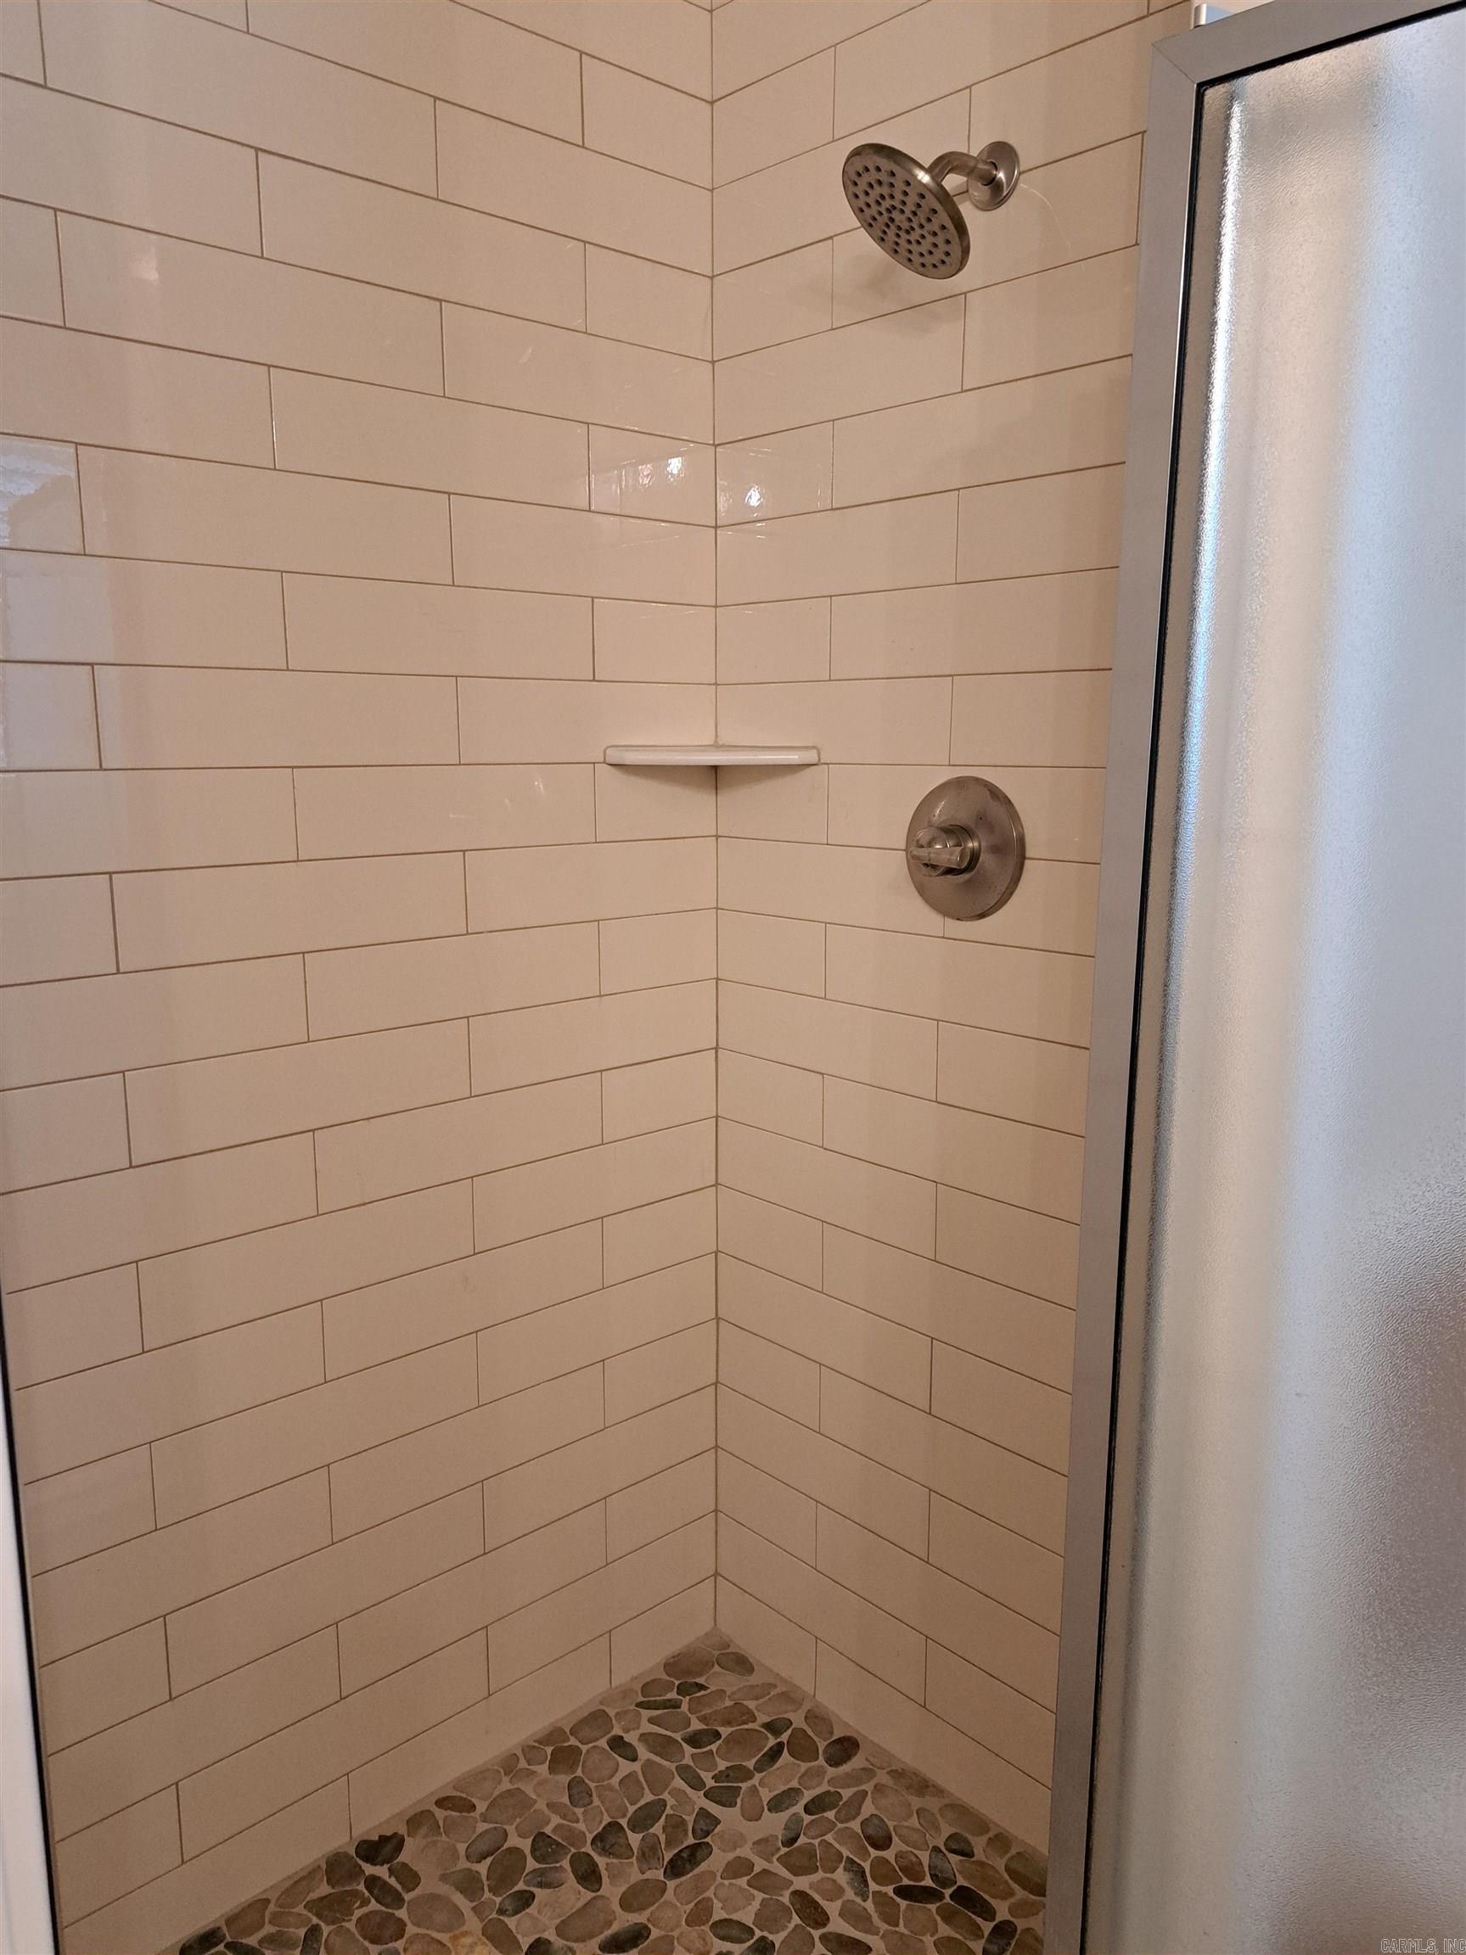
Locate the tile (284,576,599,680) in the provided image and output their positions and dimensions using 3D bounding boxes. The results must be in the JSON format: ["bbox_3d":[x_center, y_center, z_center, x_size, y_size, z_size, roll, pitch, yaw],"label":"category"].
[{"bbox_3d":[-0.329,-0.402,1.578,0.404,0.101,0.010,-9,13,-42],"label":"tile"}]

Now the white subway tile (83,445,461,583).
[{"bbox_3d":[-0.481,-0.485,1.445,0.404,0.102,0.010,-9,14,-41],"label":"white subway tile"}]

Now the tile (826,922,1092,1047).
[{"bbox_3d":[0.263,0.005,1.622,0.010,0.101,0.404,-9,13,-42],"label":"tile"}]

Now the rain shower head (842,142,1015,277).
[{"bbox_3d":[0.198,-0.800,1.390,0.207,0.157,0.145,-9,13,-42],"label":"rain shower head"}]

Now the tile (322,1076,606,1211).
[{"bbox_3d":[-0.333,0.203,1.704,0.406,0.102,0.010,-9,14,-41],"label":"tile"}]

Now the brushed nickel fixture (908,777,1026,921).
[{"bbox_3d":[0.246,-0.146,1.565,0.078,0.167,0.167,-9,14,-42],"label":"brushed nickel fixture"}]

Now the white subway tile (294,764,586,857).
[{"bbox_3d":[-0.333,-0.204,1.631,0.404,0.102,0.010,-9,14,-41],"label":"white subway tile"}]

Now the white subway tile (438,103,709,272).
[{"bbox_3d":[-0.177,-0.938,1.634,0.406,0.101,0.010,-9,14,-42],"label":"white subway tile"}]

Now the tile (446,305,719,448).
[{"bbox_3d":[-0.178,-0.738,1.674,0.407,0.102,0.010,-9,14,-41],"label":"tile"}]

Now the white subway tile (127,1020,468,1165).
[{"bbox_3d":[-0.478,0.126,1.543,0.406,0.101,0.010,-9,14,-42],"label":"white subway tile"}]

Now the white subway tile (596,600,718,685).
[{"bbox_3d":[-0.102,-0.440,1.784,0.207,0.101,0.010,-9,13,-42],"label":"white subway tile"}]

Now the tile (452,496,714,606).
[{"bbox_3d":[-0.176,-0.529,1.699,0.404,0.101,0.010,-9,13,-42],"label":"tile"}]

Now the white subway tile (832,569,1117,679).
[{"bbox_3d":[0.265,-0.397,1.550,0.010,0.101,0.404,-9,13,-42],"label":"white subway tile"}]

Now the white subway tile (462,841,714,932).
[{"bbox_3d":[-0.178,-0.126,1.785,0.404,0.102,0.010,-9,14,-41],"label":"white subway tile"}]

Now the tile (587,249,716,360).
[{"bbox_3d":[-0.103,-0.848,1.718,0.207,0.101,0.010,-9,14,-42],"label":"tile"}]

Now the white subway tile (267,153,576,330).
[{"bbox_3d":[-0.333,-0.815,1.520,0.405,0.102,0.010,-9,14,-41],"label":"white subway tile"}]

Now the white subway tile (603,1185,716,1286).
[{"bbox_3d":[-0.105,0.371,1.935,0.207,0.101,0.010,-9,14,-42],"label":"white subway tile"}]

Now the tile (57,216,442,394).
[{"bbox_3d":[-0.482,-0.689,1.408,0.404,0.102,0.010,-9,14,-41],"label":"tile"}]

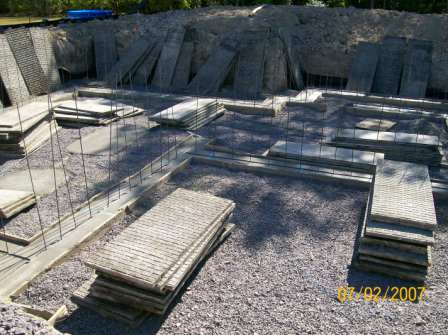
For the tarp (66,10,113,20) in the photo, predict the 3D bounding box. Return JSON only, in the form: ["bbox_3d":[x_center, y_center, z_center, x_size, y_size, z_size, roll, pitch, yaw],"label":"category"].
[{"bbox_3d":[-6.778,-7.641,23.365,2.300,0.450,1.600,-6,21,-14],"label":"tarp"}]

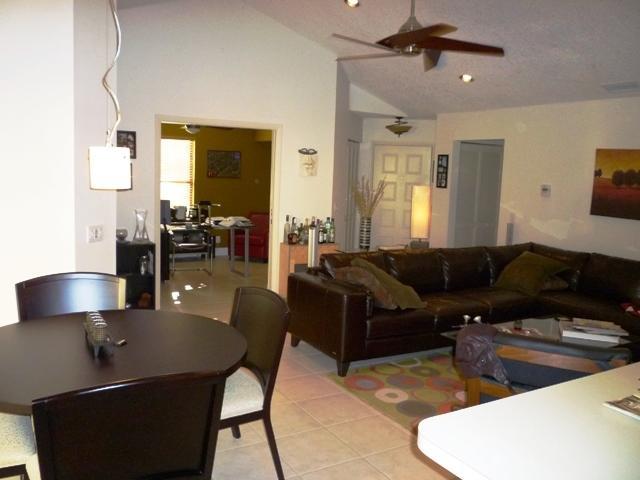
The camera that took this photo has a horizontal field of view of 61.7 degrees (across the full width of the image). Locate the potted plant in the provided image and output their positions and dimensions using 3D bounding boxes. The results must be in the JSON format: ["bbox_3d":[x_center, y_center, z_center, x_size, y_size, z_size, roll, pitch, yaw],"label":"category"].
[{"bbox_3d":[0.517,-0.277,5.599,0.340,0.770,0.280,-1,7,-31],"label":"potted plant"}]

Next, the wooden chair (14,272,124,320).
[{"bbox_3d":[-1.092,0.685,2.444,0.500,0.950,0.570,-1,7,-31],"label":"wooden chair"}]

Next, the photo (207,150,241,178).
[{"bbox_3d":[-1.788,-1.403,10.037,0.661,0.508,0.035,-1,7,-31],"label":"photo"}]

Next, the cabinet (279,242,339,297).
[{"bbox_3d":[-0.149,0.399,6.648,0.690,0.719,0.300,-1,7,-31],"label":"cabinet"}]

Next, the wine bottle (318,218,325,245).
[{"bbox_3d":[0.025,-0.106,6.654,0.075,0.297,0.075,2,6,0],"label":"wine bottle"}]

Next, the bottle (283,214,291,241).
[{"bbox_3d":[-0.391,-0.129,6.455,0.080,0.350,0.080,-1,7,-31],"label":"bottle"}]

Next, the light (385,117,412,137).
[{"bbox_3d":[1.069,-1.533,7.275,0.370,0.285,0.370,2,6,0],"label":"light"}]

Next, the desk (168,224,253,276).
[{"bbox_3d":[-1.693,0.181,8.026,1.200,0.740,0.620,-1,7,-31],"label":"desk"}]

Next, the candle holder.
[{"bbox_3d":[-1.860,-0.154,5.572,0.165,0.340,0.165,-1,7,-31],"label":"candle holder"}]

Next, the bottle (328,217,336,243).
[{"bbox_3d":[0.158,-0.124,6.768,0.085,0.320,0.085,-1,7,-31],"label":"bottle"}]

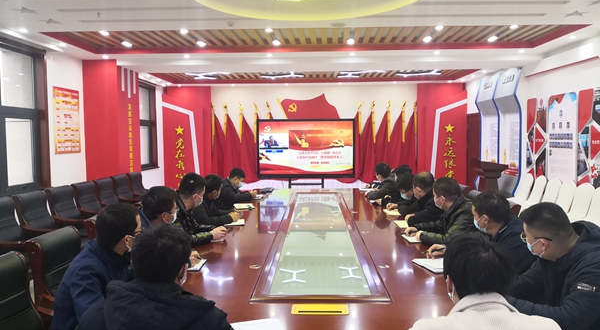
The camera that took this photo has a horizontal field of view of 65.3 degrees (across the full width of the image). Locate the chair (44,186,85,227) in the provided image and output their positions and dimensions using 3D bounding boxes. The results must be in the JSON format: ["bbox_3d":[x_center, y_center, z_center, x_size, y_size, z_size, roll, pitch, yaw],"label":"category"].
[{"bbox_3d":[-2.598,0.760,5.694,0.620,0.990,0.590,-1,4,2],"label":"chair"}]

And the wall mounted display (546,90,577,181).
[{"bbox_3d":[3.789,-0.322,6.725,0.060,1.320,0.820,-1,4,2],"label":"wall mounted display"}]

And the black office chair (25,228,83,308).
[{"bbox_3d":[-1.228,0.919,2.873,0.620,0.990,0.580,0,4,10],"label":"black office chair"}]

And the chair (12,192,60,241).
[{"bbox_3d":[-2.513,0.772,4.917,0.620,0.980,0.590,0,3,2],"label":"chair"}]

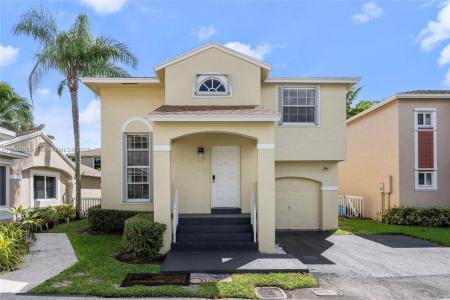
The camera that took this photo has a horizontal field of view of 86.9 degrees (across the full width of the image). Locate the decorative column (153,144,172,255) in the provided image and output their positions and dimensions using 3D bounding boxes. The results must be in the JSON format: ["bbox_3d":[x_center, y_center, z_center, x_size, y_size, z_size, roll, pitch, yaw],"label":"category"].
[{"bbox_3d":[-1.550,1.210,6.030,0.430,2.690,0.420,0,-3,0],"label":"decorative column"}]

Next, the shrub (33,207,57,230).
[{"bbox_3d":[-6.900,2.580,9.150,0.950,0.820,0.880,0,-3,0],"label":"shrub"}]

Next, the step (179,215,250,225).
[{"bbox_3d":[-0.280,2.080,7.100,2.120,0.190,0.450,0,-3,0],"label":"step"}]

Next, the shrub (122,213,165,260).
[{"bbox_3d":[-1.930,2.100,5.800,0.980,0.850,0.950,0,-3,0],"label":"shrub"}]

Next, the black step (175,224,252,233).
[{"bbox_3d":[-0.270,2.210,6.750,2.100,0.180,0.300,0,-3,0],"label":"black step"}]

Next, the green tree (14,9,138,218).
[{"bbox_3d":[-7.100,-1.750,11.400,5.800,9.900,5.200,0,-3,0],"label":"green tree"}]

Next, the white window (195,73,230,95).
[{"bbox_3d":[-0.390,-2.000,7.350,1.130,0.700,0.110,0,-3,0],"label":"white window"}]

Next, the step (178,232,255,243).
[{"bbox_3d":[-0.265,2.350,6.470,2.080,0.180,0.300,0,-3,0],"label":"step"}]

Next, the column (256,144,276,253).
[{"bbox_3d":[1.040,1.210,6.030,0.430,2.690,0.420,0,-3,0],"label":"column"}]

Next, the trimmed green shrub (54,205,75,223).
[{"bbox_3d":[-7.100,2.780,10.500,0.840,0.740,0.820,0,-3,0],"label":"trimmed green shrub"}]

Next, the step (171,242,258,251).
[{"bbox_3d":[-0.270,2.490,6.190,2.210,0.180,0.300,0,-3,0],"label":"step"}]

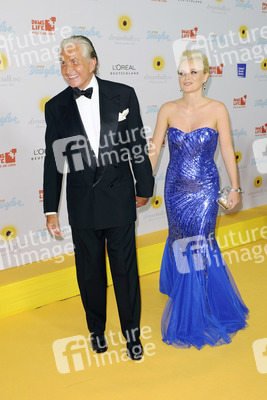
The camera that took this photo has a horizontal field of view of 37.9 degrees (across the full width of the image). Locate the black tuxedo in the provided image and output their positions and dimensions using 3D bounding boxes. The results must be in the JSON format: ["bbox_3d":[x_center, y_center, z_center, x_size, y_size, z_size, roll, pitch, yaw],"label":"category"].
[{"bbox_3d":[-0.178,0.118,2.277,0.600,1.550,0.380,-2,13,8],"label":"black tuxedo"}]

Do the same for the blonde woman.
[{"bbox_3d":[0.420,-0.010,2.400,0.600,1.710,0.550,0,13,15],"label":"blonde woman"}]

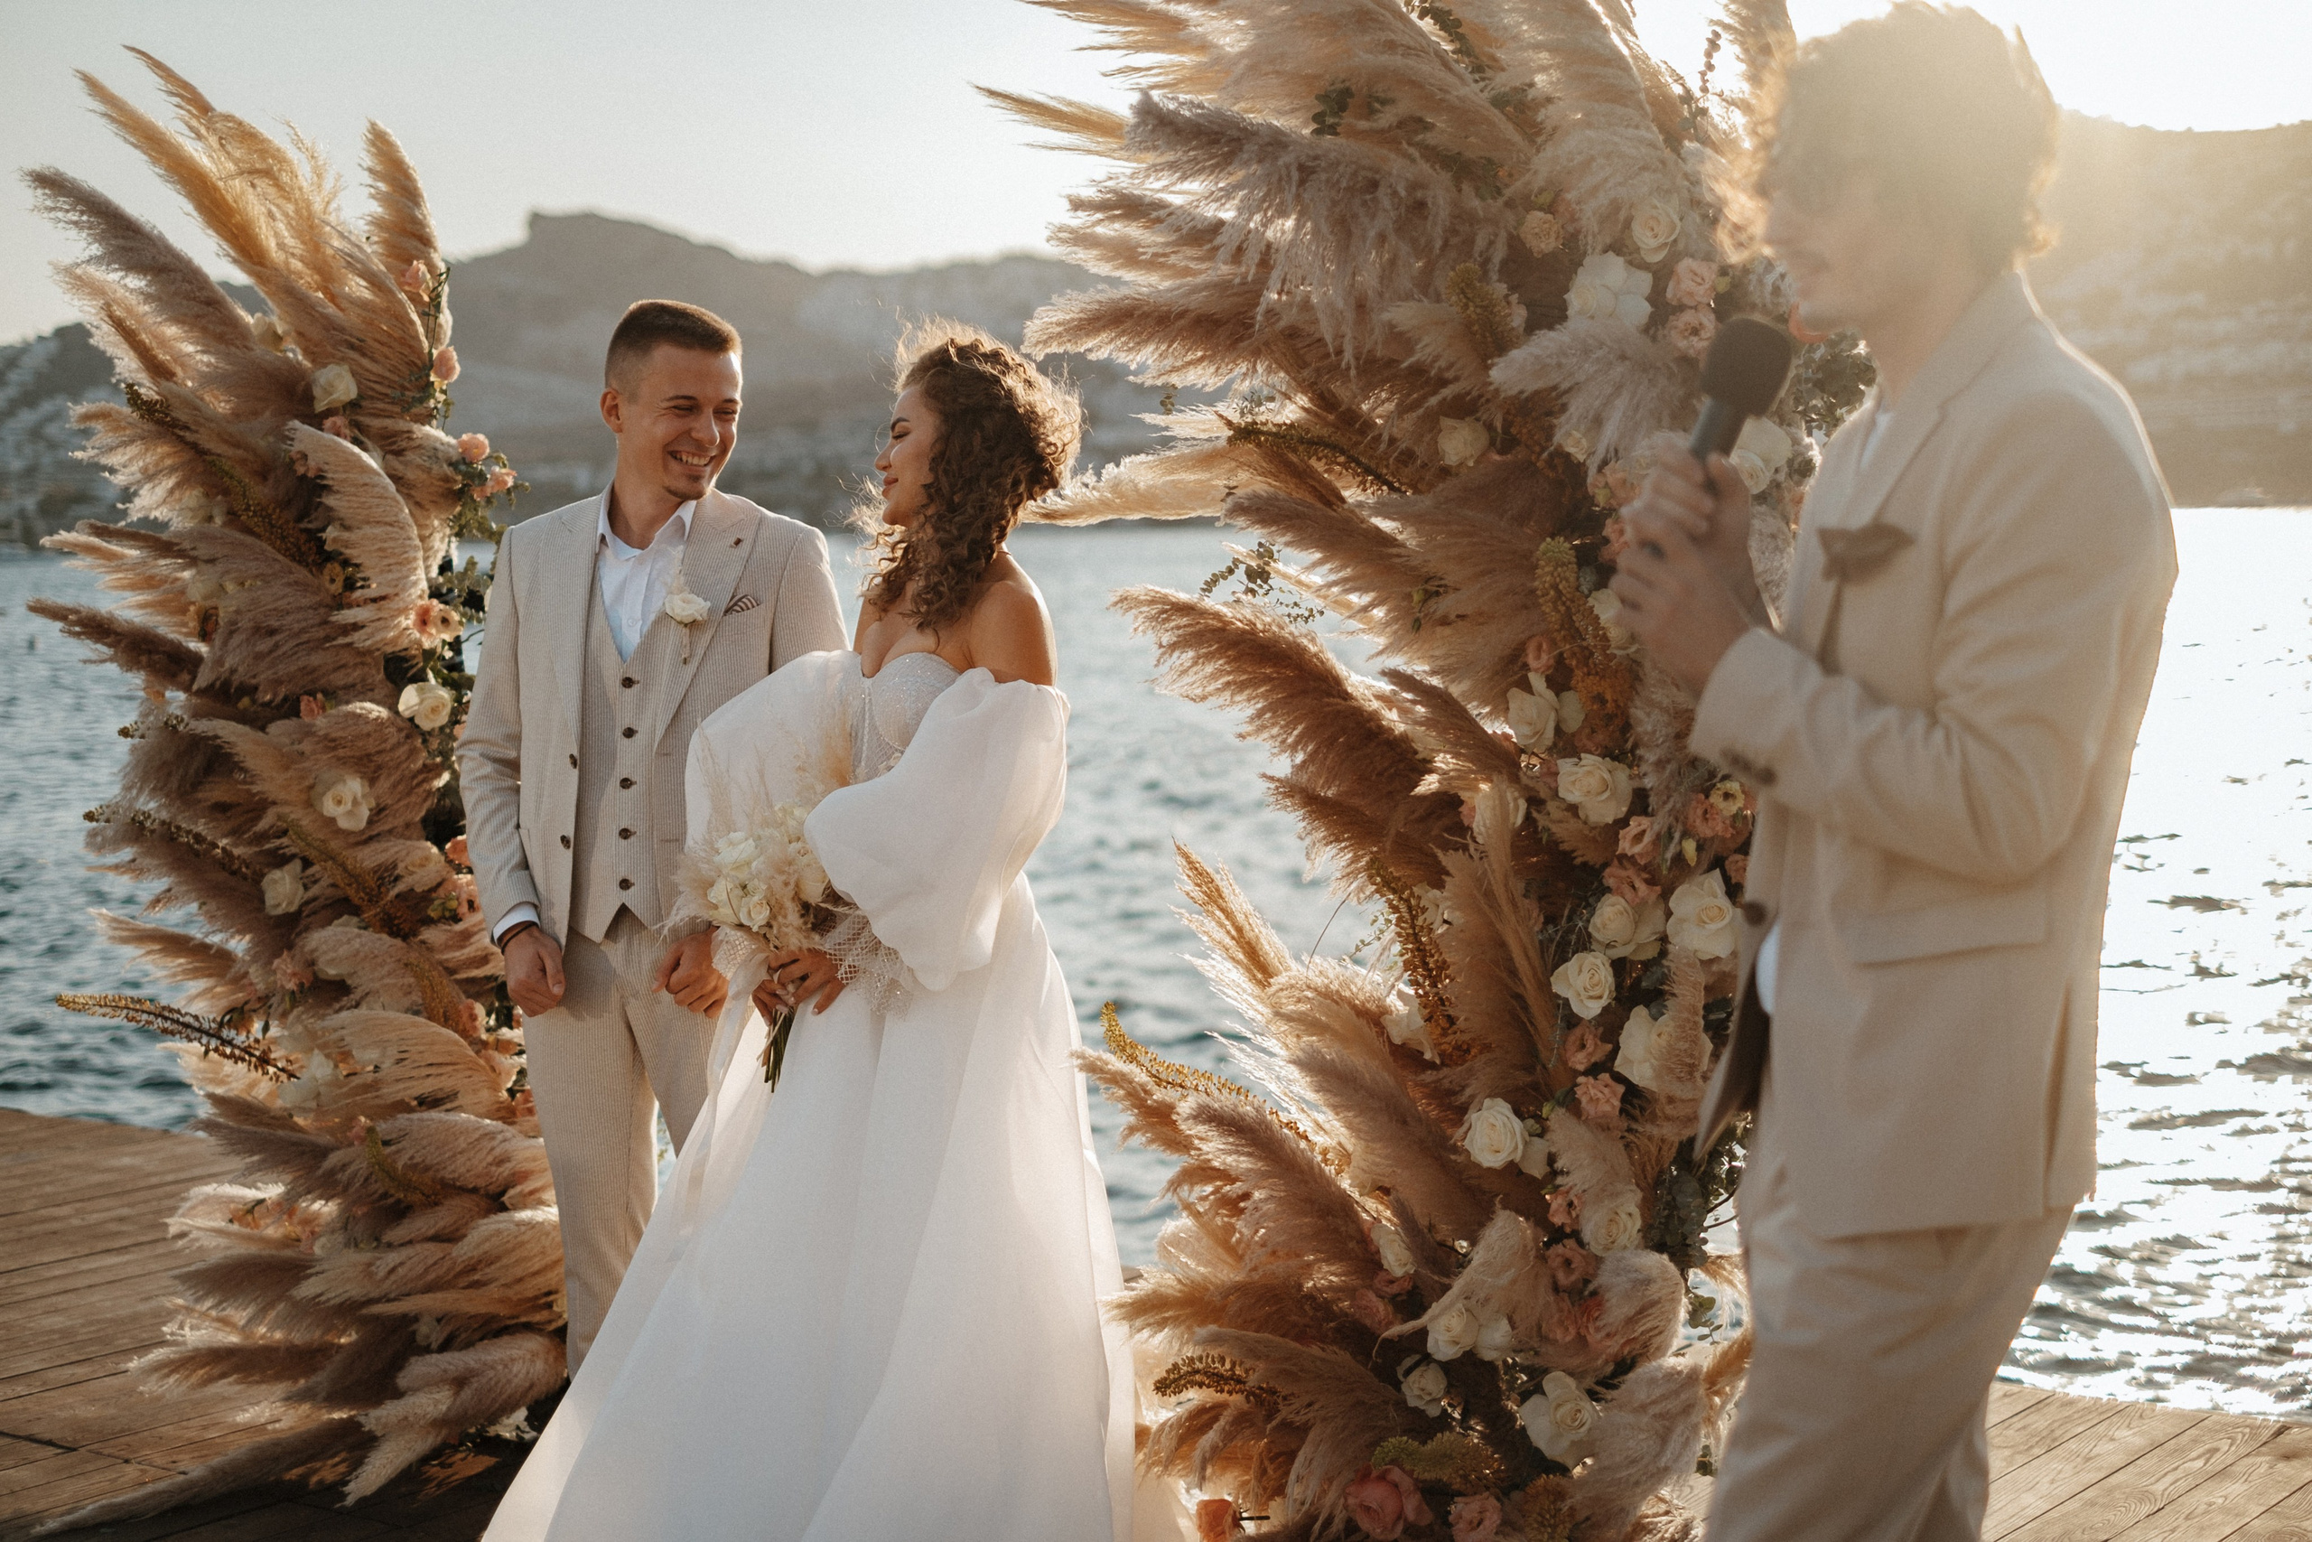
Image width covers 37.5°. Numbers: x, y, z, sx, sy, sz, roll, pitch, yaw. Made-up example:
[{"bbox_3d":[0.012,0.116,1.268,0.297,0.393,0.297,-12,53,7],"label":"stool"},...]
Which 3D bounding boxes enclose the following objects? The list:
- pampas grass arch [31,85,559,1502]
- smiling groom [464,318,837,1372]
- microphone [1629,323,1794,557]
[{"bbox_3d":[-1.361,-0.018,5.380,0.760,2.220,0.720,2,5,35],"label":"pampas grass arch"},{"bbox_3d":[-0.685,0.244,4.650,0.550,1.800,0.350,1,5,22],"label":"smiling groom"},{"bbox_3d":[0.436,-0.246,2.750,0.058,0.250,0.058,24,-6,0],"label":"microphone"}]

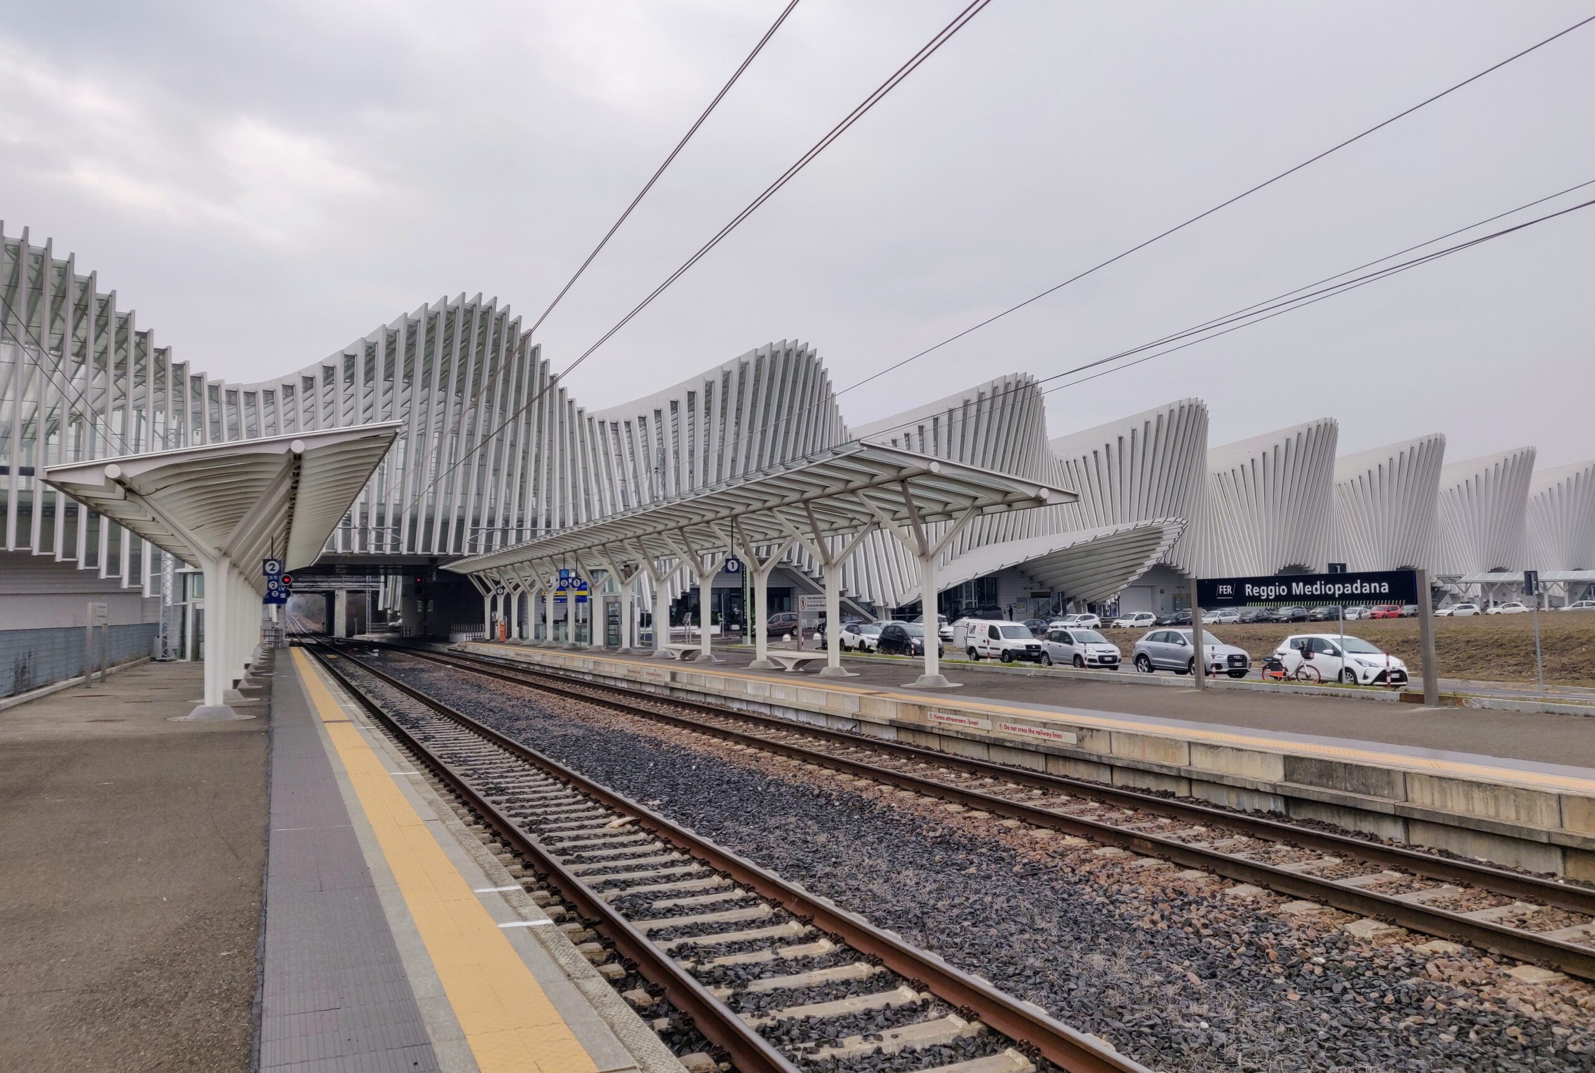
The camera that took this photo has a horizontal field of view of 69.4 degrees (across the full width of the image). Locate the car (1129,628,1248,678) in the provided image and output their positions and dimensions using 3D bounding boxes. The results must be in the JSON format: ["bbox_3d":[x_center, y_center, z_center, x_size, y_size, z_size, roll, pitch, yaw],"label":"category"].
[{"bbox_3d":[13.140,3.914,38.552,1.861,1.600,4.388,1,-4,-23],"label":"car"}]

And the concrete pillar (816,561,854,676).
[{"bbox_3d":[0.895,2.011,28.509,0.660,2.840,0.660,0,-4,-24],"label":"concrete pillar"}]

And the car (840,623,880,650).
[{"bbox_3d":[3.668,5.637,63.646,1.770,1.520,4.100,0,-4,-23],"label":"car"}]

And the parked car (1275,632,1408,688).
[{"bbox_3d":[15.704,3.586,33.501,1.725,1.510,3.945,1,-4,-21],"label":"parked car"}]

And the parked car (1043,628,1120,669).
[{"bbox_3d":[10.932,4.363,44.603,1.673,1.550,3.653,0,-4,-21],"label":"parked car"}]

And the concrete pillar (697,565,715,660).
[{"bbox_3d":[-2.934,2.542,36.994,0.550,2.950,0.550,0,-4,-24],"label":"concrete pillar"}]

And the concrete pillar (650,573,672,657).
[{"bbox_3d":[-4.844,2.838,41.278,0.570,2.950,0.570,0,-4,-24],"label":"concrete pillar"}]

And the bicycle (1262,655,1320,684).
[{"bbox_3d":[13.082,3.422,30.500,0.580,1.150,1.680,1,-4,-32],"label":"bicycle"}]

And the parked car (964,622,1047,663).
[{"bbox_3d":[9.162,4.650,50.745,1.752,1.820,4.253,1,-4,-23],"label":"parked car"}]

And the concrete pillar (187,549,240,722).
[{"bbox_3d":[-9.514,1.621,18.847,0.710,2.643,0.620,1,-4,-24],"label":"concrete pillar"}]

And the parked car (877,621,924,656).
[{"bbox_3d":[5.217,4.802,53.532,1.750,1.520,3.950,0,-4,-23],"label":"parked car"}]

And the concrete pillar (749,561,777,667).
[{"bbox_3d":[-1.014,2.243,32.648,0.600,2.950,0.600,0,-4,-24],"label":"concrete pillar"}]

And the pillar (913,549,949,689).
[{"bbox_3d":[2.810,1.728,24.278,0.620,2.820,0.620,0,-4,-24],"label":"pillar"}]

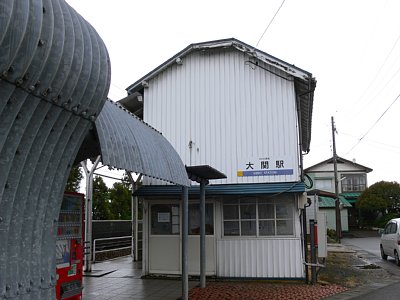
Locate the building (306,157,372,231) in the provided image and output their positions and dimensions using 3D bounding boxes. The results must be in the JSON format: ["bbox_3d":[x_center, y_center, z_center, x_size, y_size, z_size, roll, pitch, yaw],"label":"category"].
[{"bbox_3d":[12.406,4.275,39.279,6.500,6.460,7.300,-2,-9,6],"label":"building"}]

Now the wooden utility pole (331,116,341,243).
[{"bbox_3d":[7.680,1.547,22.938,0.300,7.070,0.300,-2,-9,6],"label":"wooden utility pole"}]

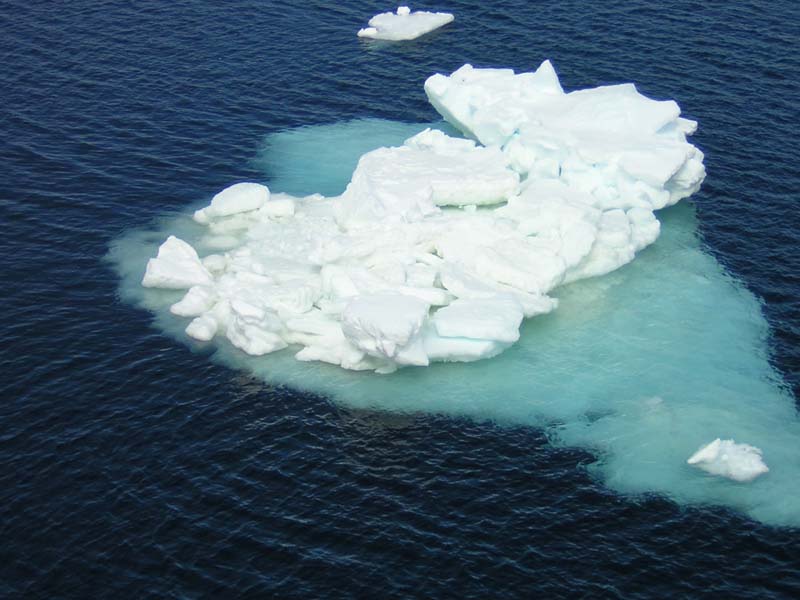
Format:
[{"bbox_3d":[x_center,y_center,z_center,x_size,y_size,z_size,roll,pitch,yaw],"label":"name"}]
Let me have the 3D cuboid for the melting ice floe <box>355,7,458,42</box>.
[{"bbox_3d":[0.130,-5.763,50.483,2.100,0.400,1.250,-17,31,-31],"label":"melting ice floe"}]

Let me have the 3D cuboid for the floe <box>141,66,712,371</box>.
[{"bbox_3d":[0.350,-1.723,40.660,6.900,1.750,10.000,16,30,29],"label":"floe"}]

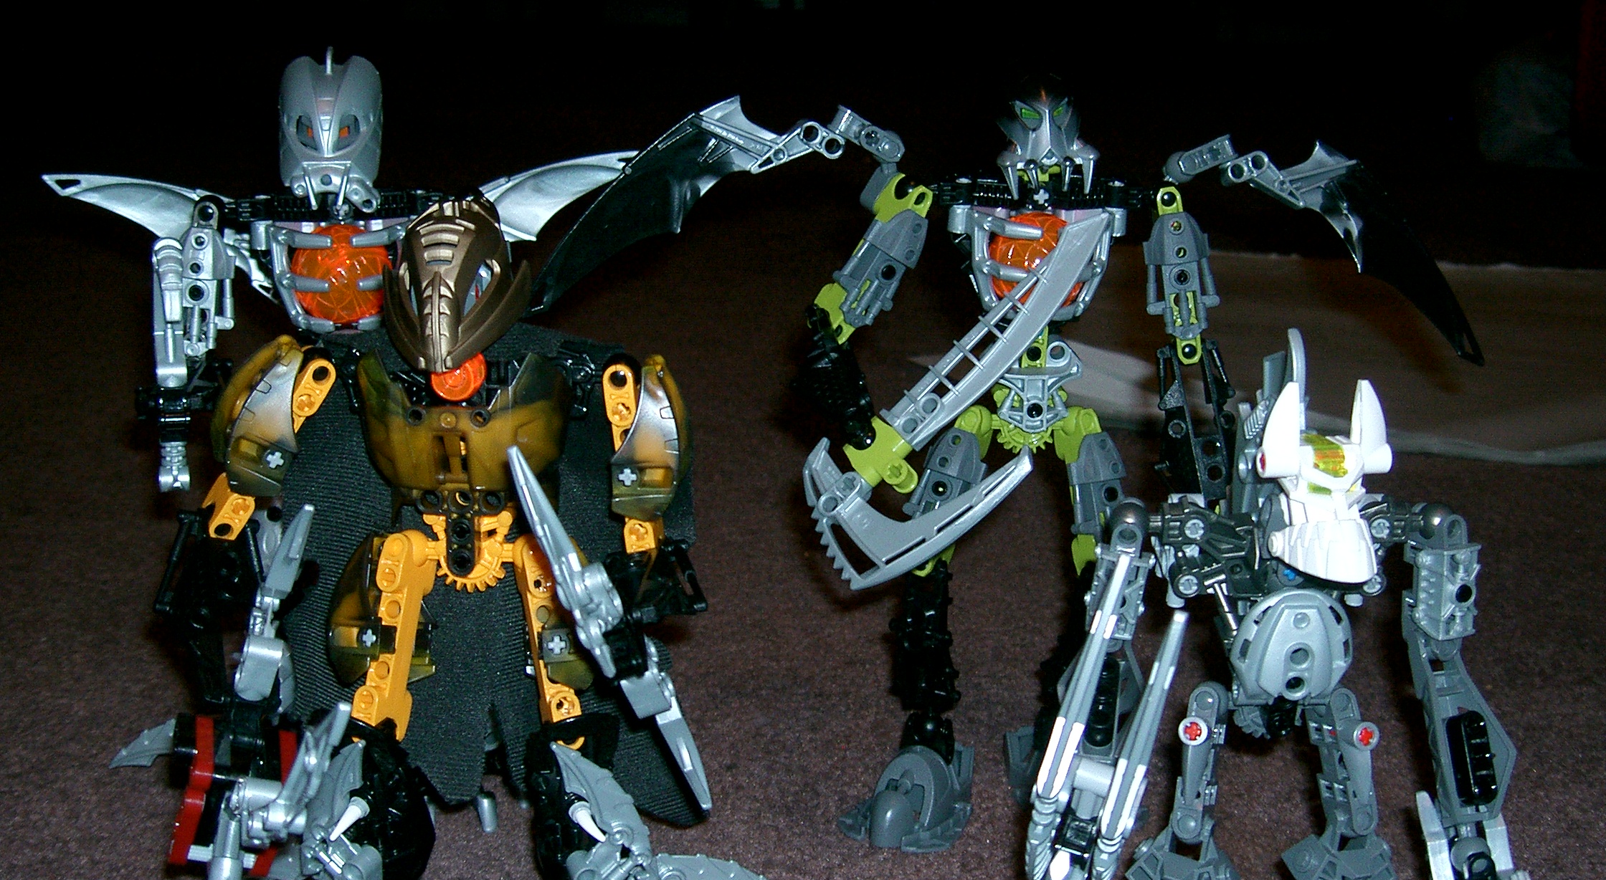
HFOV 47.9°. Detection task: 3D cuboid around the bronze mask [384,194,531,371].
[{"bbox_3d":[-0.087,-0.040,0.455,0.038,0.040,0.031,1,19,4],"label":"bronze mask"}]

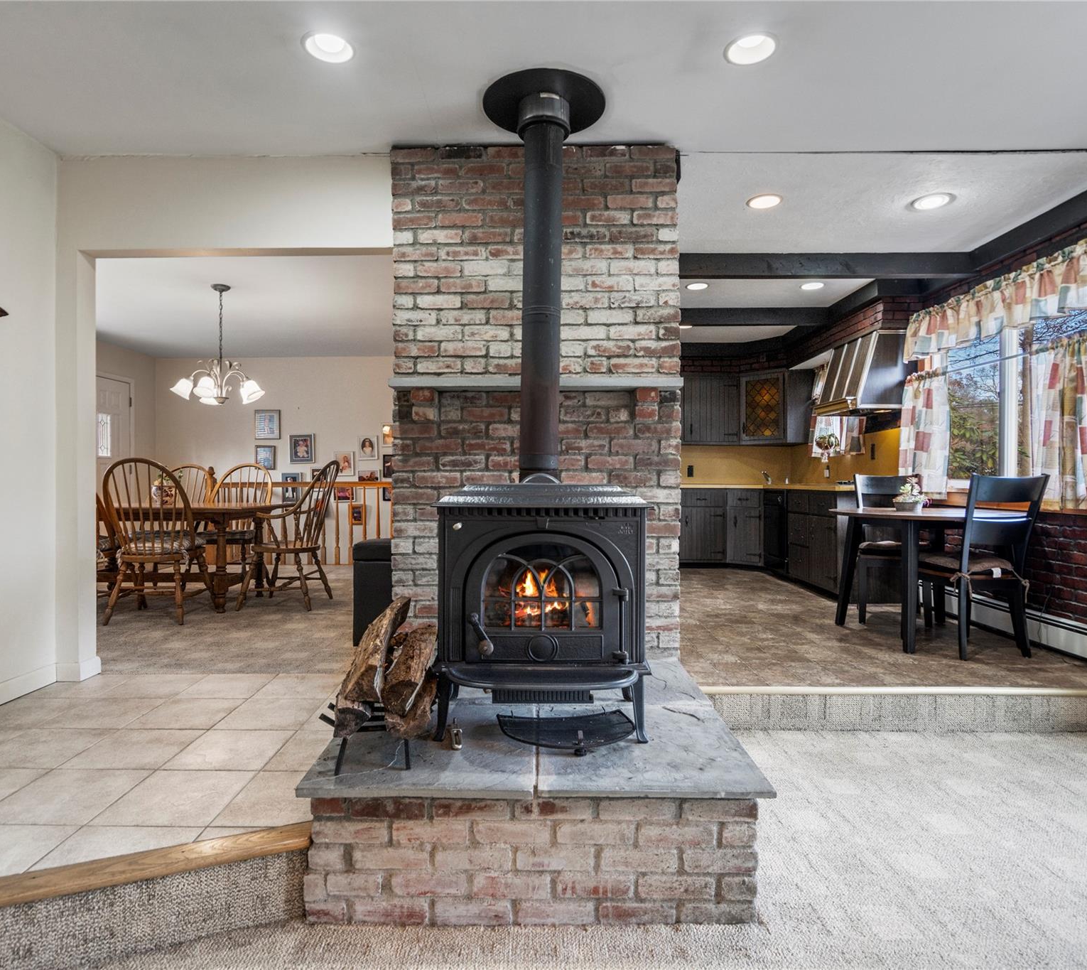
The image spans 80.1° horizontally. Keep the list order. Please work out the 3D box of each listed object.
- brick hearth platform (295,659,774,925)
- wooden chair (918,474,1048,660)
[{"bbox_3d":[-0.017,0.960,2.262,1.235,0.368,1.190,0,1,0],"label":"brick hearth platform"},{"bbox_3d":[2.377,0.430,3.583,0.450,0.965,0.530,0,1,-11],"label":"wooden chair"}]

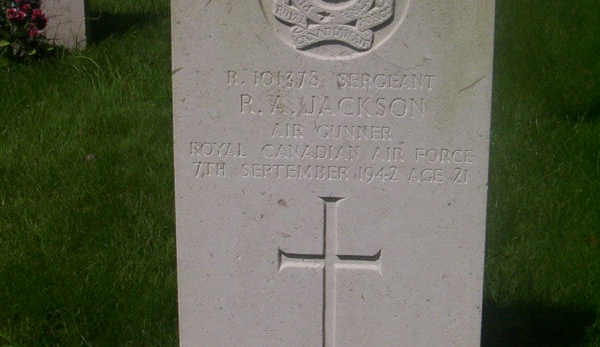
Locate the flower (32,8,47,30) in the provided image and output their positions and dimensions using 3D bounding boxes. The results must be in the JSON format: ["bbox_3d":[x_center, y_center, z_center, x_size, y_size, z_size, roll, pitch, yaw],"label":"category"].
[{"bbox_3d":[-0.864,-0.514,5.030,0.047,0.068,0.050,2,20,4],"label":"flower"}]

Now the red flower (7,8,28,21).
[{"bbox_3d":[-0.940,-0.527,5.030,0.064,0.047,0.050,2,20,4],"label":"red flower"}]

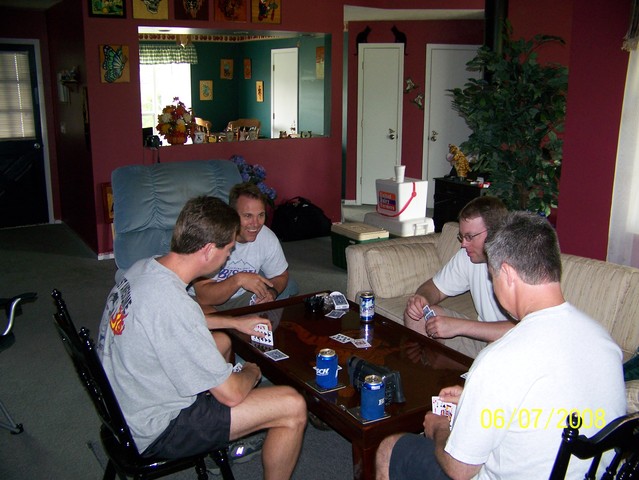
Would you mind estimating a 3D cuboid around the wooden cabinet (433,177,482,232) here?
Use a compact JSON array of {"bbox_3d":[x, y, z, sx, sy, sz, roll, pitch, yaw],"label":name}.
[{"bbox_3d":[1.313,-0.142,5.560,0.420,0.750,0.537,-8,15,-33],"label":"wooden cabinet"}]

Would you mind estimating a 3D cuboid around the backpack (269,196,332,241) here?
[{"bbox_3d":[-0.206,-0.237,6.885,0.608,0.415,0.294,-8,16,-30],"label":"backpack"}]

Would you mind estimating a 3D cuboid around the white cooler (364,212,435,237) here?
[{"bbox_3d":[0.731,-0.022,6.021,0.364,0.415,0.618,-8,16,-30],"label":"white cooler"}]

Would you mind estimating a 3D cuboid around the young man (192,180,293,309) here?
[{"bbox_3d":[-0.432,0.217,3.249,0.580,1.050,0.780,-7,14,-29],"label":"young man"}]

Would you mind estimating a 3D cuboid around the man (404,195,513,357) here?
[{"bbox_3d":[0.807,0.348,3.005,0.739,1.134,0.567,-8,16,-28],"label":"man"}]

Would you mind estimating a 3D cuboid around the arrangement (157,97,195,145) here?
[{"bbox_3d":[-1.373,-1.139,6.153,0.324,0.446,0.283,-8,16,-30],"label":"arrangement"}]

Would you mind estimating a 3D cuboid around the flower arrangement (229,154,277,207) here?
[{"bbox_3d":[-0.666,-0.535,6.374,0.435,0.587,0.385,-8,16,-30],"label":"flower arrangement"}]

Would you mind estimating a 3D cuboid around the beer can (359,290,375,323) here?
[{"bbox_3d":[0.218,0.299,2.895,0.066,0.122,0.066,0,12,0],"label":"beer can"}]

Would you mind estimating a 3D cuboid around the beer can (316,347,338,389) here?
[{"bbox_3d":[0.028,0.463,2.350,0.074,0.124,0.074,0,14,0],"label":"beer can"}]

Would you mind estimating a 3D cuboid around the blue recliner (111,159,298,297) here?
[{"bbox_3d":[-0.690,0.102,3.812,0.880,1.030,0.960,-8,15,-33],"label":"blue recliner"}]

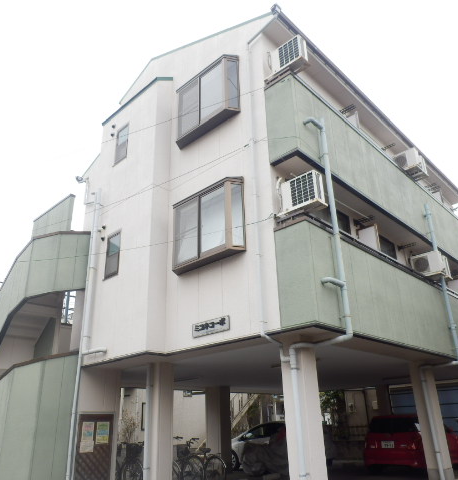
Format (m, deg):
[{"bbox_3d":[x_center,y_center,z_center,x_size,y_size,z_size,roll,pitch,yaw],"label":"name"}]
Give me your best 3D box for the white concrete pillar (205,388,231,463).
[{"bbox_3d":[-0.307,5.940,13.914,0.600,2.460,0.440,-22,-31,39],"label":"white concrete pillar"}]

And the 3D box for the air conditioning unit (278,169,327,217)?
[{"bbox_3d":[1.207,-0.729,7.176,0.655,0.540,0.280,-22,-31,39],"label":"air conditioning unit"}]

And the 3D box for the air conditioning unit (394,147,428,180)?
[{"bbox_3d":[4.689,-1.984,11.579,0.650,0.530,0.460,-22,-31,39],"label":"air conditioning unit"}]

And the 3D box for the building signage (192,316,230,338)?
[{"bbox_3d":[-0.333,1.518,7.700,0.933,0.237,0.050,-22,-31,39],"label":"building signage"}]

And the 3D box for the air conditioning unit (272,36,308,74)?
[{"bbox_3d":[1.151,-3.397,8.324,0.655,0.540,0.280,-22,-31,39],"label":"air conditioning unit"}]

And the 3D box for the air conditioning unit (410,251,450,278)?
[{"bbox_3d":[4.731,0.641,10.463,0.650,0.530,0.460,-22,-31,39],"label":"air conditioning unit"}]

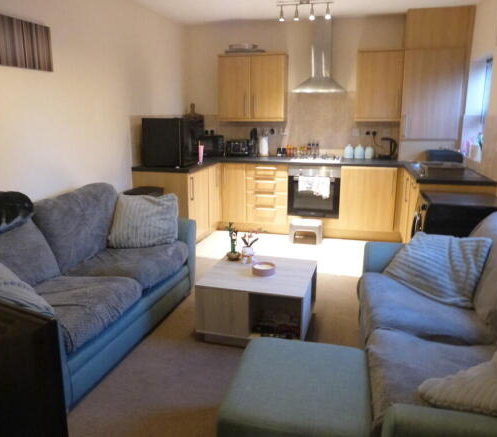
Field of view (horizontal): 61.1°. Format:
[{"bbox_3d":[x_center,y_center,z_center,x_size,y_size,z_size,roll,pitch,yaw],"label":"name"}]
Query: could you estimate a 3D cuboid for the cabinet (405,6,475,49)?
[{"bbox_3d":[2.065,-2.045,4.567,0.640,0.392,0.295,3,14,15],"label":"cabinet"}]

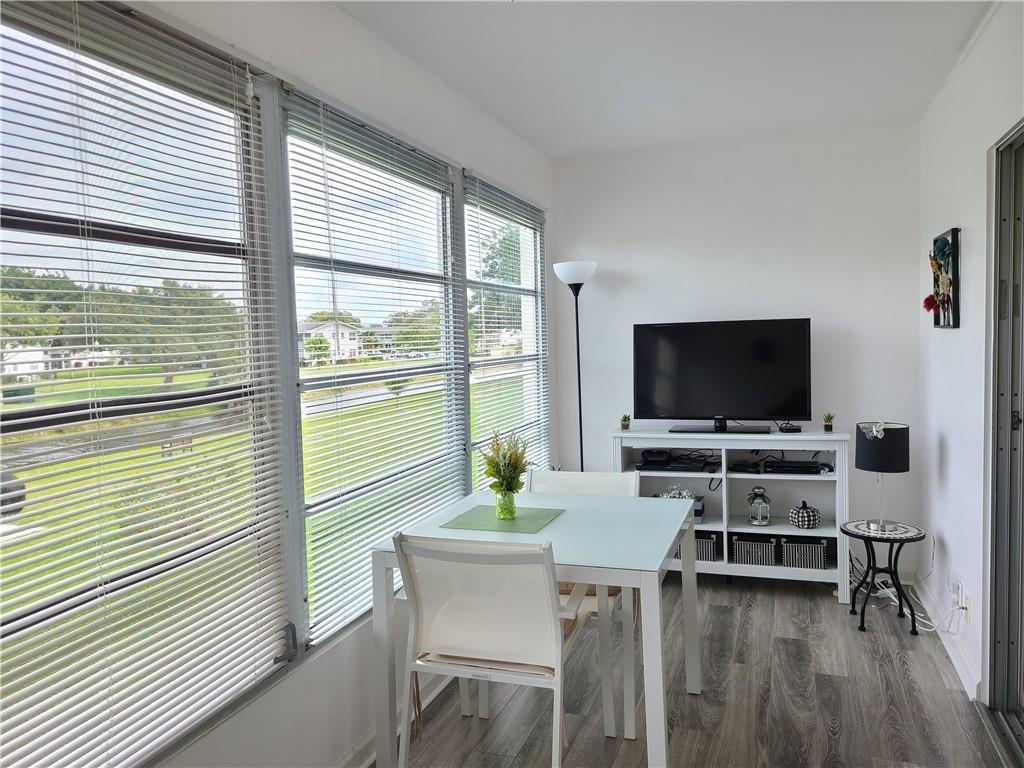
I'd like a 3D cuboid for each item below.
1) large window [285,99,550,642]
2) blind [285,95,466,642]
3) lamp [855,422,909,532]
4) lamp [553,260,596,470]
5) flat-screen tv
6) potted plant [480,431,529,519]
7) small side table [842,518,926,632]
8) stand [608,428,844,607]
[{"bbox_3d":[-0.204,-0.107,3.376,0.100,1.600,2.500,0,4,20],"label":"large window"},{"bbox_3d":[-0.418,-0.067,2.779,0.100,1.600,1.230,0,4,20],"label":"blind"},{"bbox_3d":[1.731,0.433,3.598,0.230,0.487,0.230,0,4,20],"label":"lamp"},{"bbox_3d":[0.384,0.207,4.422,0.260,1.800,0.260,0,4,20],"label":"lamp"},{"bbox_3d":[1.158,-0.043,4.271,0.940,0.601,0.210,0,4,20],"label":"flat-screen tv"},{"bbox_3d":[-0.023,0.323,2.766,0.180,0.305,0.170,-1,3,0],"label":"potted plant"},{"bbox_3d":[1.730,0.901,3.594,0.360,0.450,0.360,0,4,20],"label":"small side table"},{"bbox_3d":[1.194,0.679,4.247,1.210,0.839,0.403,0,4,20],"label":"stand"}]

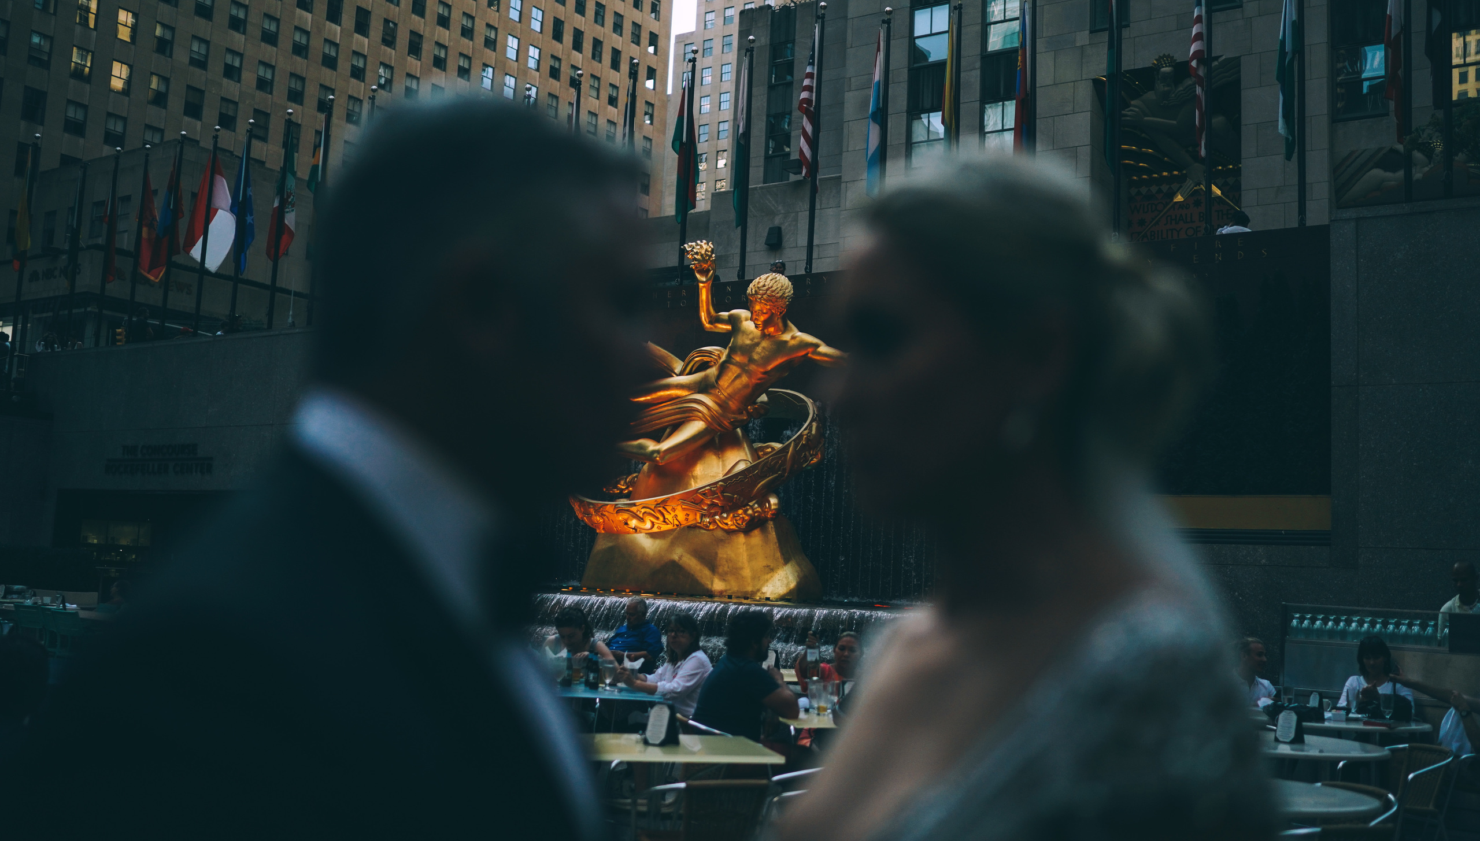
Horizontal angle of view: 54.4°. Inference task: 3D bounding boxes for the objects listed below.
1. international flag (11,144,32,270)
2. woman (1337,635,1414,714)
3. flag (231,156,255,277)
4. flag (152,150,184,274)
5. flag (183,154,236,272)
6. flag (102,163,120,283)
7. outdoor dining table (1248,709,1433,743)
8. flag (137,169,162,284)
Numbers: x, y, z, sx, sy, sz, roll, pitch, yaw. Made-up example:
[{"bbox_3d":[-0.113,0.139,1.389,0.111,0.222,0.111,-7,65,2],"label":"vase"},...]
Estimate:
[{"bbox_3d":[-16.574,-4.933,33.209,0.300,2.900,0.450,-2,-7,33],"label":"international flag"},{"bbox_3d":[4.231,2.083,9.550,0.520,1.270,0.750,1,-7,18],"label":"woman"},{"bbox_3d":[-10.793,-4.583,31.269,0.350,2.950,0.500,-2,-7,33],"label":"flag"},{"bbox_3d":[-12.983,-4.719,32.736,0.350,2.900,0.550,-2,-7,33],"label":"flag"},{"bbox_3d":[-12.043,-4.776,32.700,1.150,2.975,0.550,5,-7,-21],"label":"flag"},{"bbox_3d":[-15.253,-4.853,35.000,0.500,3.073,0.400,6,-7,-24],"label":"flag"},{"bbox_3d":[3.650,2.170,8.720,1.050,0.740,1.050,-2,-7,33],"label":"outdoor dining table"},{"bbox_3d":[-12.024,-3.974,29.280,0.550,2.298,0.300,-1,-8,31],"label":"flag"}]

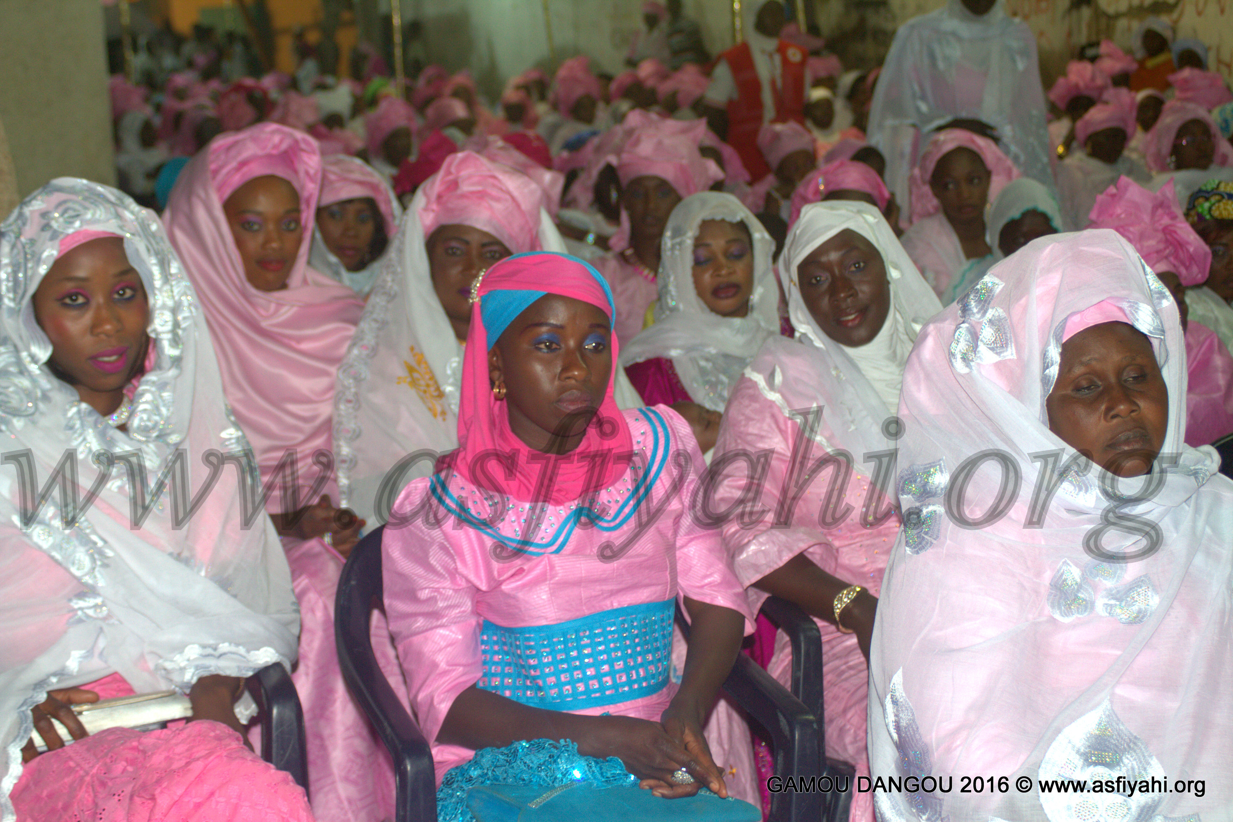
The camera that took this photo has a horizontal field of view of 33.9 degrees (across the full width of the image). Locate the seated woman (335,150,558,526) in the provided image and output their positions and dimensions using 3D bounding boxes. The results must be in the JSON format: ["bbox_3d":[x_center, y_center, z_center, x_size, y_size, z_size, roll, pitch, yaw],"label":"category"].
[{"bbox_3d":[-0.201,0.255,3.385,0.550,1.330,0.800,-4,10,-12],"label":"seated woman"}]

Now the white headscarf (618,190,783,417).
[{"bbox_3d":[0.169,-0.212,4.000,0.360,0.440,0.320,-4,10,-6],"label":"white headscarf"}]

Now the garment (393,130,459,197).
[{"bbox_3d":[-0.612,-0.805,6.600,0.270,0.250,0.260,-4,10,-15],"label":"garment"}]

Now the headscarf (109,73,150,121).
[{"bbox_3d":[-2.469,-1.575,10.200,0.220,0.250,0.250,-9,11,-30],"label":"headscarf"}]

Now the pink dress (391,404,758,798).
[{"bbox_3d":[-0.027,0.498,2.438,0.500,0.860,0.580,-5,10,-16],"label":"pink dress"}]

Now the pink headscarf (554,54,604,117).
[{"bbox_3d":[-0.181,-1.537,9.600,0.240,0.290,0.260,-9,12,-32],"label":"pink headscarf"}]

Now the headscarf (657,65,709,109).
[{"bbox_3d":[0.398,-1.922,12.000,0.290,0.250,0.280,-5,10,-20],"label":"headscarf"}]

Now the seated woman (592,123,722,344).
[{"bbox_3d":[0.158,0.012,4.668,0.520,1.320,0.750,-4,10,-8],"label":"seated woman"}]

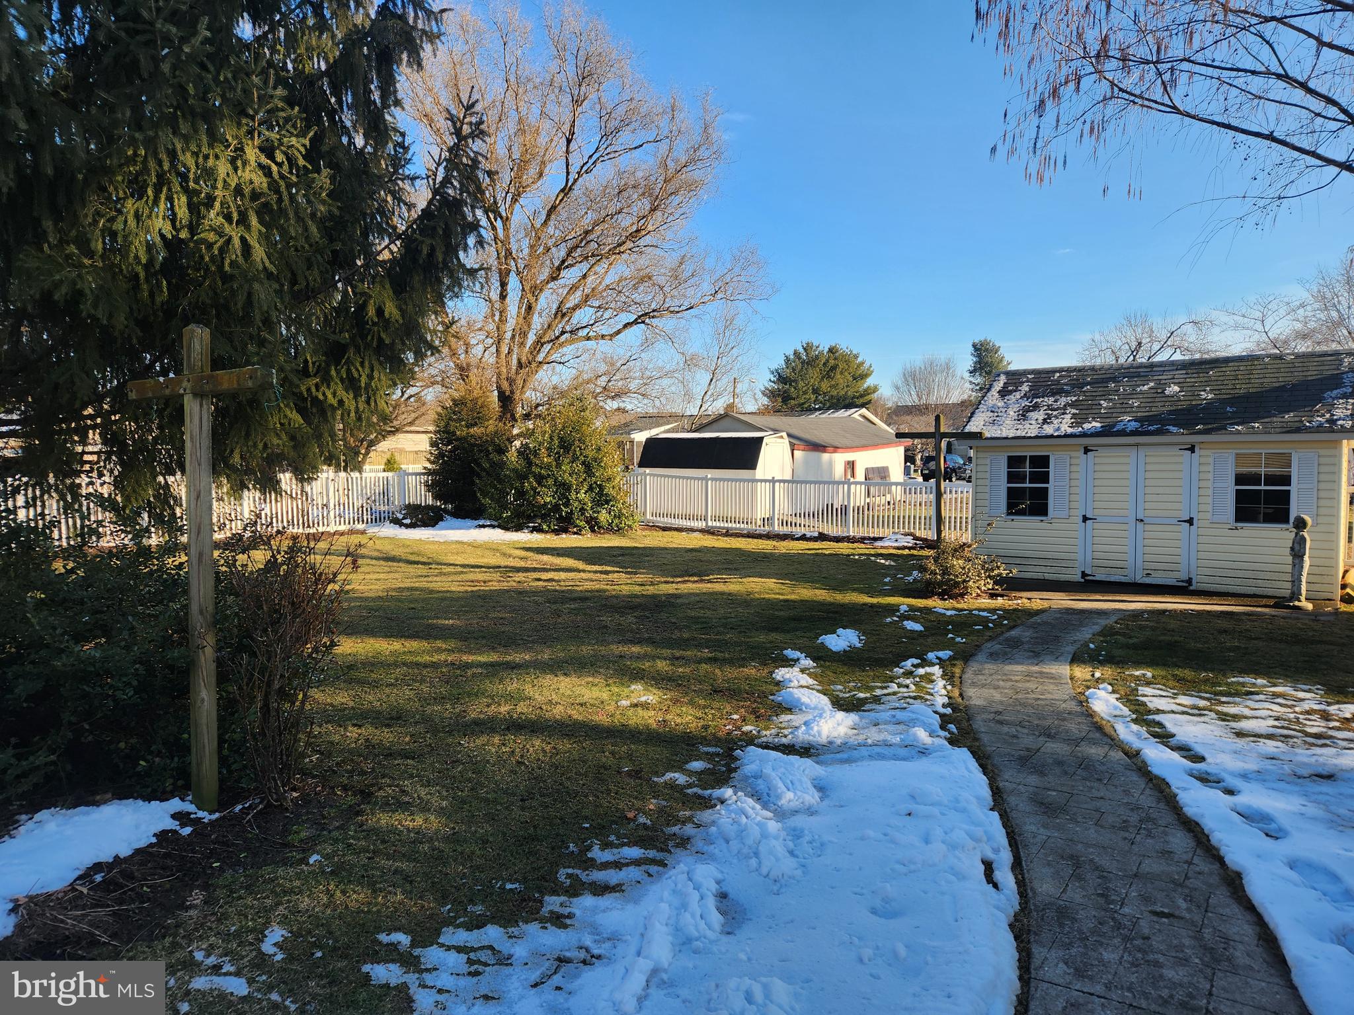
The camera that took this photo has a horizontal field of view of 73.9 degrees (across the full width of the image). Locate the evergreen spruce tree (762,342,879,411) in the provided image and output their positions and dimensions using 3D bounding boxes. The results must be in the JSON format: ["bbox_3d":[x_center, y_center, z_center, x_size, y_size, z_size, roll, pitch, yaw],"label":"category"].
[{"bbox_3d":[9.309,-6.274,58.000,7.600,8.800,7.400,1,2,9],"label":"evergreen spruce tree"}]

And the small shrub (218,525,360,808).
[{"bbox_3d":[-1.920,0.767,4.420,0.720,1.340,0.700,-1,3,-23],"label":"small shrub"}]

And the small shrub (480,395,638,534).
[{"bbox_3d":[-2.850,-1.079,21.773,3.750,3.280,3.400,0,3,0],"label":"small shrub"}]

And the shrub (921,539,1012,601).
[{"bbox_3d":[3.691,0.777,11.500,1.100,0.780,1.050,1,3,18],"label":"shrub"}]

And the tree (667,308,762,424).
[{"bbox_3d":[1.450,-3.757,33.363,3.500,7.450,3.400,0,3,0],"label":"tree"}]

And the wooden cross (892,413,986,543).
[{"bbox_3d":[3.540,-0.065,12.110,1.200,2.380,0.120,2,3,38],"label":"wooden cross"}]

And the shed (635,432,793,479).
[{"bbox_3d":[1.122,-0.954,26.000,3.900,2.400,2.200,2,3,34],"label":"shed"}]

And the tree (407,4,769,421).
[{"bbox_3d":[-3.100,-8.463,30.645,12.800,17.100,12.200,0,3,0],"label":"tree"}]

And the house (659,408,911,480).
[{"bbox_3d":[5.400,-2.430,40.431,8.500,4.150,10.000,3,4,44],"label":"house"}]

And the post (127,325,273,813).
[{"bbox_3d":[-2.336,0.298,4.418,1.230,2.380,0.130,2,3,37],"label":"post"}]

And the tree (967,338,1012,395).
[{"bbox_3d":[24.300,-7.552,69.727,4.000,11.100,4.000,0,3,0],"label":"tree"}]

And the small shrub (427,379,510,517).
[{"bbox_3d":[-4.827,-1.358,21.000,2.050,3.300,2.000,0,2,-13],"label":"small shrub"}]

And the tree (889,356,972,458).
[{"bbox_3d":[18.867,-6.893,67.000,6.200,9.000,6.200,1,2,16],"label":"tree"}]

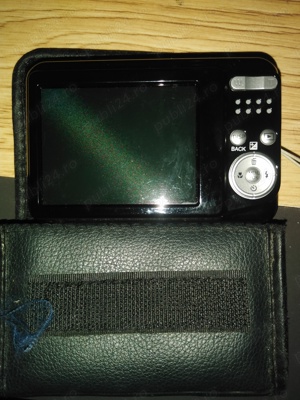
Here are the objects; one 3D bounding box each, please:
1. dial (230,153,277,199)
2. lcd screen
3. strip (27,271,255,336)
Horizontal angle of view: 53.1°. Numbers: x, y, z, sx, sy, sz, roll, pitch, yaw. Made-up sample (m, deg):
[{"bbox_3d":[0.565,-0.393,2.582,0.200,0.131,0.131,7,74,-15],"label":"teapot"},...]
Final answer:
[{"bbox_3d":[0.037,-0.009,0.107,0.017,0.003,0.017,-1,88,0],"label":"dial"},{"bbox_3d":[-0.011,-0.019,0.107,0.056,0.003,0.043,-1,88,0],"label":"lcd screen"},{"bbox_3d":[-0.004,0.037,0.108,0.080,0.002,0.022,-1,88,0],"label":"strip"}]

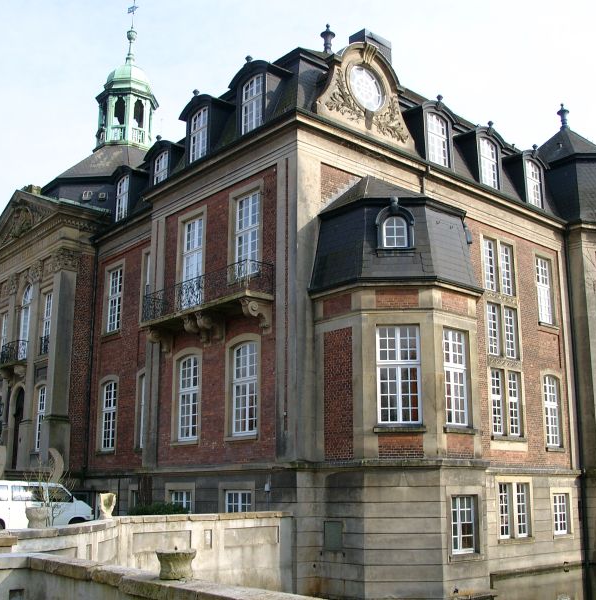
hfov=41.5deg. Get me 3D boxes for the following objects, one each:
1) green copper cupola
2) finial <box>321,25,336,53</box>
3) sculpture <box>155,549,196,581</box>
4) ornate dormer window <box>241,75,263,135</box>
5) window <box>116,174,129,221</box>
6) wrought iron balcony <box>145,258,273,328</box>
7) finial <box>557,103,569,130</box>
[{"bbox_3d":[-9.873,-12.473,45.906,3.700,8.000,3.700,12,-18,-40],"label":"green copper cupola"},{"bbox_3d":[1.293,-11.155,33.531,0.620,1.400,0.620,0,-14,0],"label":"finial"},{"bbox_3d":[-1.039,2.262,6.700,0.350,0.225,0.350,0,-14,0],"label":"sculpture"},{"bbox_3d":[-1.640,-7.069,28.511,0.320,2.000,1.150,12,-18,-40],"label":"ornate dormer window"},{"bbox_3d":[-8.227,-4.790,36.900,0.400,2.150,1.150,12,-18,-40],"label":"window"},{"bbox_3d":[-3.268,0.003,27.220,1.150,1.300,6.480,12,-18,-40],"label":"wrought iron balcony"},{"bbox_3d":[14.137,-9.738,41.967,0.550,1.450,0.550,12,-18,-40],"label":"finial"}]

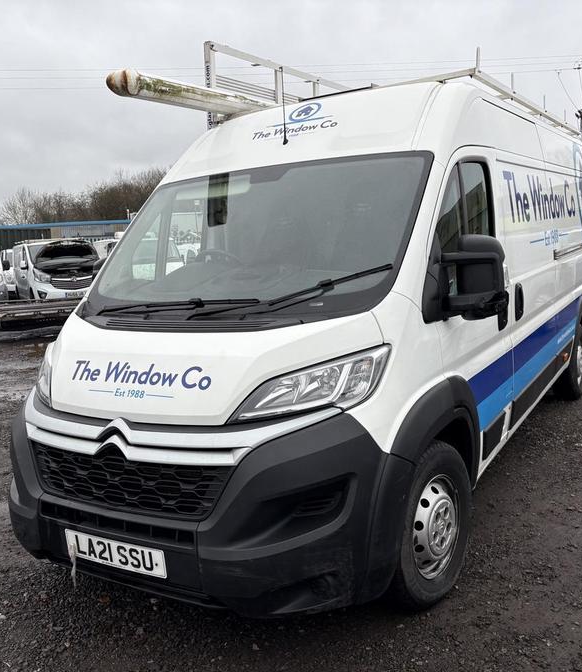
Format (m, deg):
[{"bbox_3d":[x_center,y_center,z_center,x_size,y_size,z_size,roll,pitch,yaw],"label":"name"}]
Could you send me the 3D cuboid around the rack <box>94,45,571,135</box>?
[{"bbox_3d":[0.861,-1.911,5.242,1.890,0.620,4.970,1,10,31],"label":"rack"}]

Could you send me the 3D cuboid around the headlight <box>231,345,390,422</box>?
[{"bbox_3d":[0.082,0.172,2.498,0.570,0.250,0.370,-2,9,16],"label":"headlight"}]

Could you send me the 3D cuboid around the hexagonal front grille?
[{"bbox_3d":[-0.672,0.534,2.612,1.070,0.230,0.140,1,10,31],"label":"hexagonal front grille"}]

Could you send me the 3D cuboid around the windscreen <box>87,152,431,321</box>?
[{"bbox_3d":[-0.237,-0.465,3.308,1.720,0.180,1.080,1,52,31],"label":"windscreen"}]

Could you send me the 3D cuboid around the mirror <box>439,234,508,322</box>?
[{"bbox_3d":[0.784,-0.256,2.856,0.270,0.370,0.200,1,10,31],"label":"mirror"}]

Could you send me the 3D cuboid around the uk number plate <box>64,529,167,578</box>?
[{"bbox_3d":[-0.684,0.838,2.599,0.520,0.111,0.015,1,10,31],"label":"uk number plate"}]

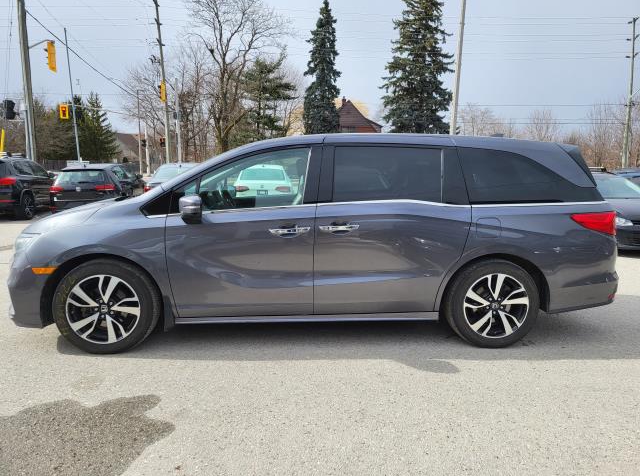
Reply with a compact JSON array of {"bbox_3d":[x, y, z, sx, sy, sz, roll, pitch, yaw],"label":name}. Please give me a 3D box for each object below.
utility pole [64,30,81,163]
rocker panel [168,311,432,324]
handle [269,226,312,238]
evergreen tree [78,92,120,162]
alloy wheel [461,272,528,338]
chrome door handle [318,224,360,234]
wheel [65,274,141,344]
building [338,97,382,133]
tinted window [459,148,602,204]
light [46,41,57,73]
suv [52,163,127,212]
[{"bbox_3d":[-17.966,-9.312,35.067,0.240,11.250,0.240,-2,8,0],"label":"utility pole"},{"bbox_3d":[-0.086,0.612,3.699,2.020,0.075,0.080,0,8,-3],"label":"rocker panel"},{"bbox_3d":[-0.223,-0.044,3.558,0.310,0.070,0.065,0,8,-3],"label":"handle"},{"bbox_3d":[-24.450,-11.451,53.686,4.500,9.290,4.500,0,8,0],"label":"evergreen tree"},{"bbox_3d":[1.384,0.524,3.894,0.520,0.520,0.200,0,9,-5],"label":"alloy wheel"},{"bbox_3d":[0.146,-0.063,3.591,0.310,0.070,0.060,0,9,-5],"label":"chrome door handle"},{"bbox_3d":[-1.599,0.514,3.644,0.520,0.520,0.200,0,9,-5],"label":"wheel"},{"bbox_3d":[3.183,-10.523,53.554,8.500,8.900,9.500,0,8,0],"label":"building"},{"bbox_3d":[1.700,-0.494,3.803,1.260,0.460,0.200,0,9,-5],"label":"tinted window"},{"bbox_3d":[-9.945,-6.703,17.752,0.360,1.080,0.600,0,8,0],"label":"light"},{"bbox_3d":[-6.878,-1.538,15.340,1.800,1.470,4.300,-1,8,-10],"label":"suv"}]

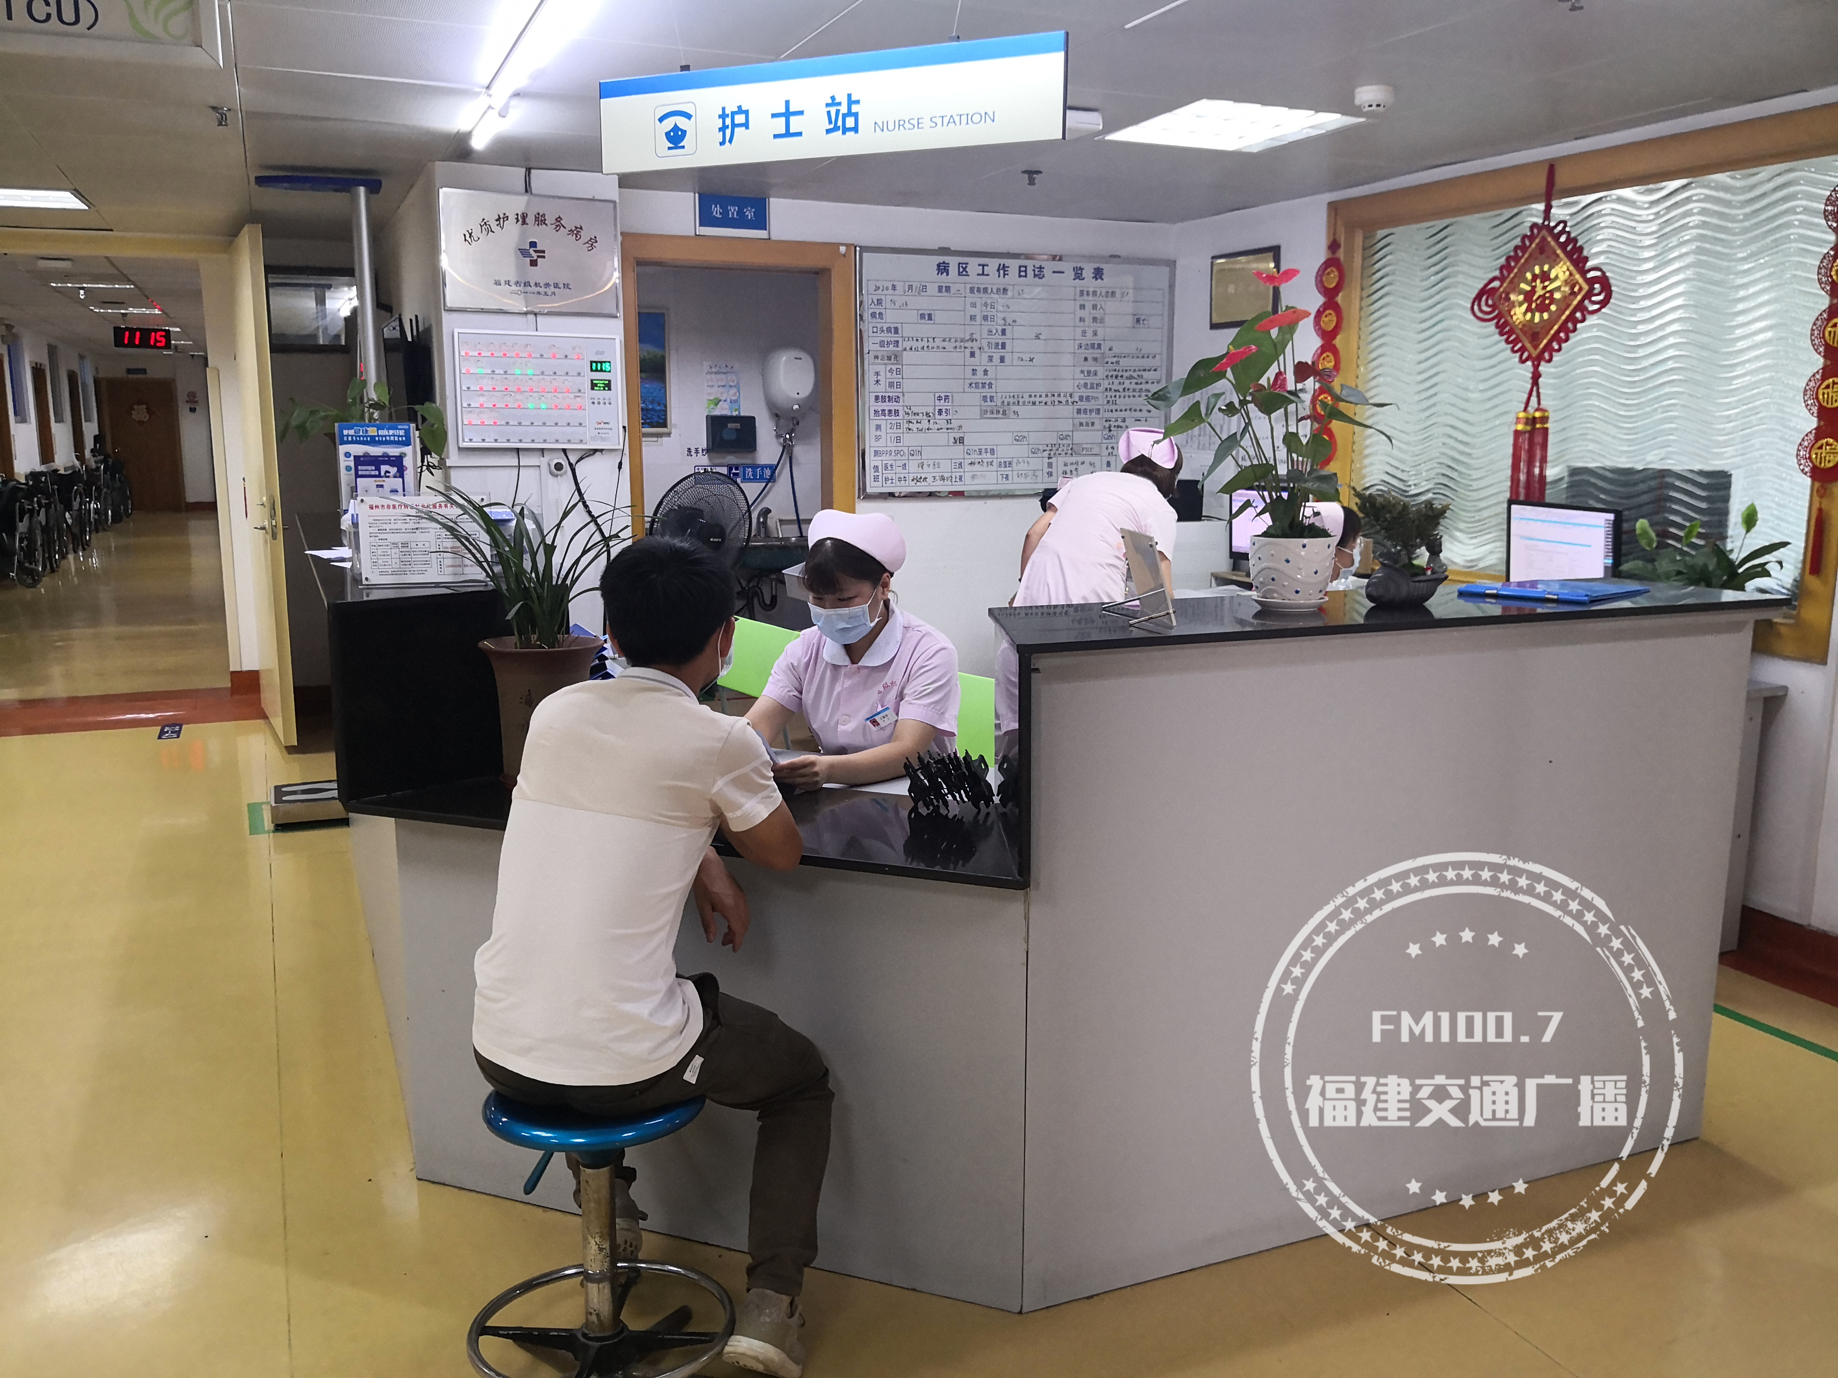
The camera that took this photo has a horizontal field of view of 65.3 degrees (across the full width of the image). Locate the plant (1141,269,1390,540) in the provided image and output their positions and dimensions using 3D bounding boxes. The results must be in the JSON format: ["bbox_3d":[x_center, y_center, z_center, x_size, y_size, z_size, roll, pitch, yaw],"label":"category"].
[{"bbox_3d":[0.650,-0.527,2.648,0.430,0.490,0.380,3,11,14],"label":"plant"}]

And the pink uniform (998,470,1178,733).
[{"bbox_3d":[0.510,-0.217,4.208,0.460,0.850,0.480,5,11,24],"label":"pink uniform"}]

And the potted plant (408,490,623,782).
[{"bbox_3d":[-0.745,-0.100,2.735,0.430,0.575,0.390,-3,10,-15],"label":"potted plant"}]

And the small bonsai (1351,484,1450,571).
[{"bbox_3d":[0.888,-0.293,2.639,0.178,0.162,0.145,3,11,18],"label":"small bonsai"}]

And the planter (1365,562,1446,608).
[{"bbox_3d":[0.893,-0.203,2.650,0.150,0.085,0.115,3,11,18],"label":"planter"}]

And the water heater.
[{"bbox_3d":[-0.663,-1.539,7.350,0.255,0.420,0.250,-4,11,-21],"label":"water heater"}]

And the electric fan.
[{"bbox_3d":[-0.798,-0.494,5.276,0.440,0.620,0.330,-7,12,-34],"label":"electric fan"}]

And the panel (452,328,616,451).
[{"bbox_3d":[-1.337,-1.054,5.075,0.574,0.396,0.070,-5,11,-25],"label":"panel"}]

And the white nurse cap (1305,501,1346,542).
[{"bbox_3d":[1.260,-0.529,4.550,0.165,0.135,0.180,-1,10,-9],"label":"white nurse cap"}]

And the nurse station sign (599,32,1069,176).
[{"bbox_3d":[-0.201,-1.192,2.949,1.048,0.194,0.030,4,11,22],"label":"nurse station sign"}]

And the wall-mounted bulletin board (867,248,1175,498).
[{"bbox_3d":[0.453,-1.354,6.239,1.500,1.020,0.040,-4,11,-21],"label":"wall-mounted bulletin board"}]

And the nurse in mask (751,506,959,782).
[{"bbox_3d":[-0.145,0.268,3.127,0.470,1.280,0.580,4,11,23],"label":"nurse in mask"}]

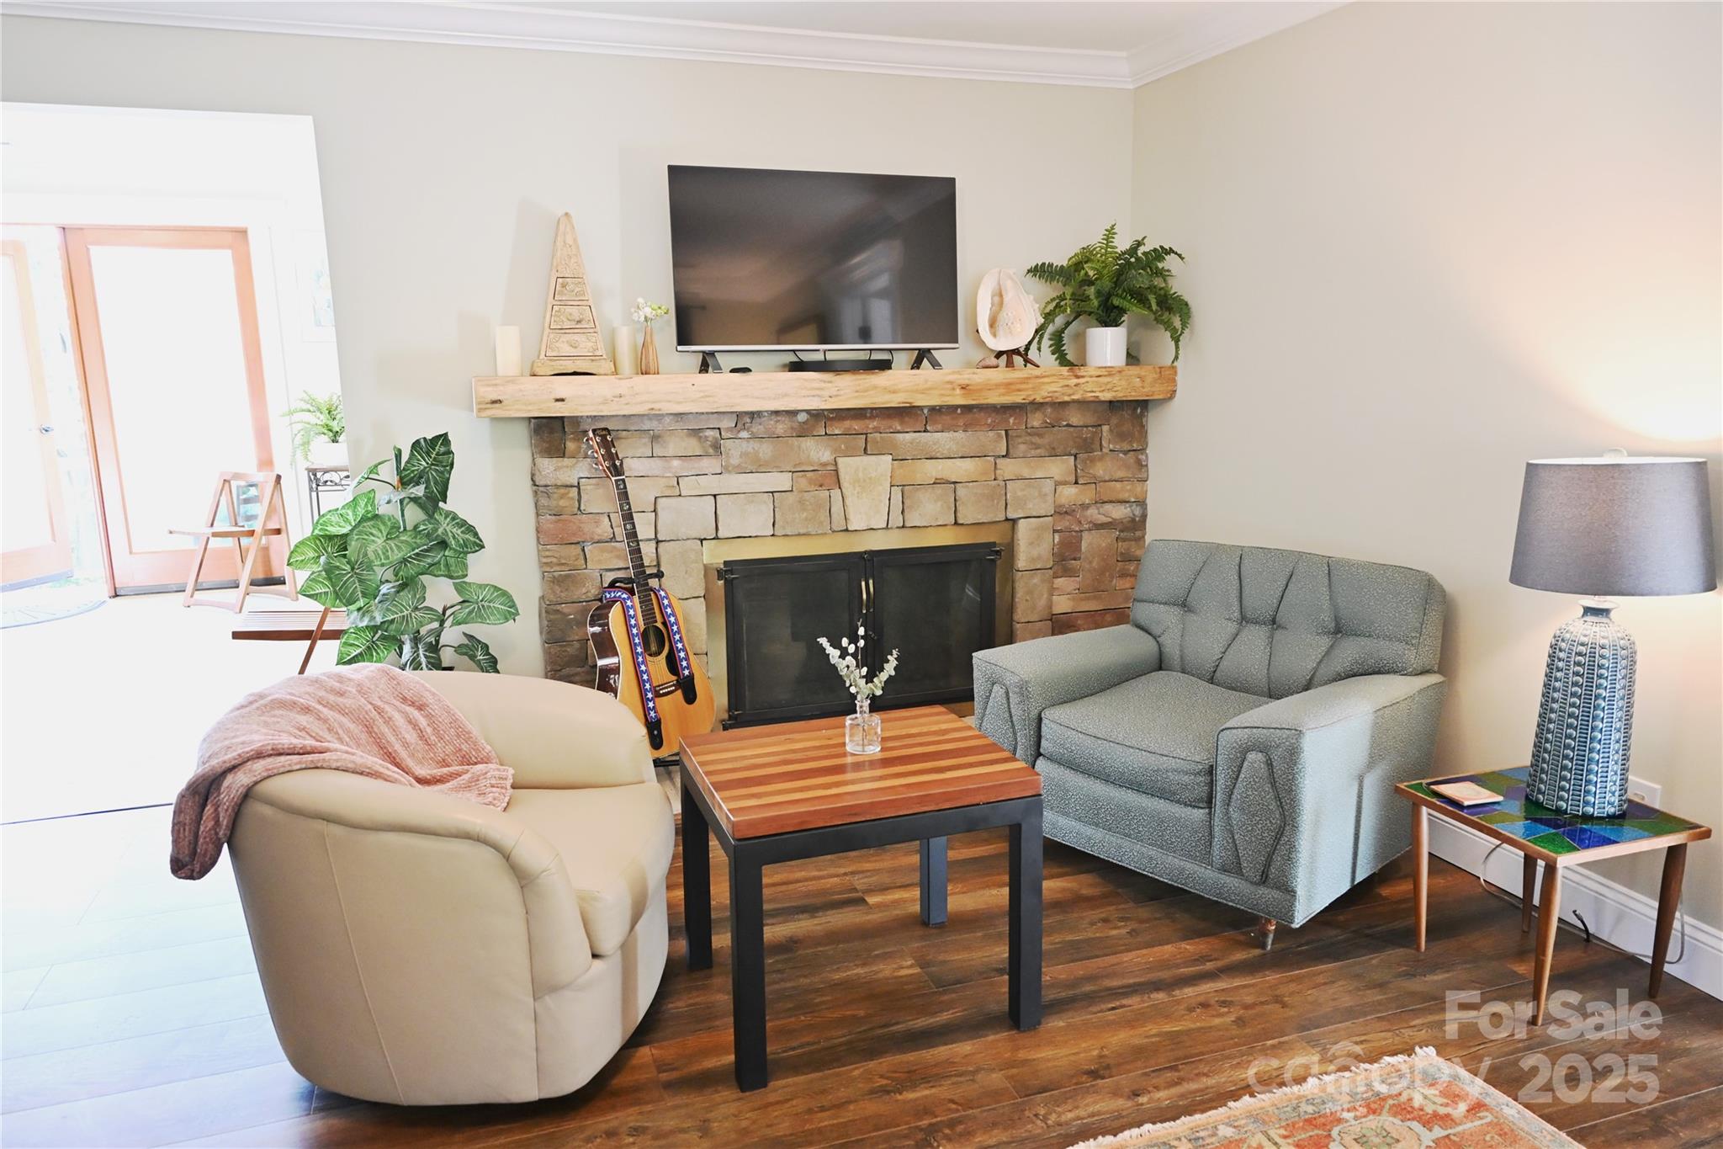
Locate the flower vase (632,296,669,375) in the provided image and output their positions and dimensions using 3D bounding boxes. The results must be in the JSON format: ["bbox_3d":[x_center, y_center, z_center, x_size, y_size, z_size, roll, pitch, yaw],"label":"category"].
[{"bbox_3d":[-0.672,-0.759,3.672,0.119,0.240,0.100,-4,11,-18],"label":"flower vase"}]

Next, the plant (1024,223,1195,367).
[{"bbox_3d":[0.822,-0.960,3.972,0.564,0.481,0.509,-4,12,-18],"label":"plant"}]

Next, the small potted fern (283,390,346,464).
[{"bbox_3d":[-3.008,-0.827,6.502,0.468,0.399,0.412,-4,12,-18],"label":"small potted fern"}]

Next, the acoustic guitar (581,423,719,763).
[{"bbox_3d":[-0.704,0.052,3.504,0.130,1.045,0.400,-19,-10,37],"label":"acoustic guitar"}]

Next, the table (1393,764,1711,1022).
[{"bbox_3d":[1.484,0.693,2.514,0.414,0.397,0.414,-4,11,-18],"label":"table"}]

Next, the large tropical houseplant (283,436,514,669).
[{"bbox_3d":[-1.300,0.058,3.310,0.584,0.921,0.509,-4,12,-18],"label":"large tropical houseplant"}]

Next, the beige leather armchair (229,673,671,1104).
[{"bbox_3d":[-0.782,0.584,2.348,0.777,0.688,0.756,0,11,4],"label":"beige leather armchair"}]

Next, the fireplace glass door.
[{"bbox_3d":[0.015,0.211,4.124,1.043,0.592,0.060,-4,11,-18],"label":"fireplace glass door"}]

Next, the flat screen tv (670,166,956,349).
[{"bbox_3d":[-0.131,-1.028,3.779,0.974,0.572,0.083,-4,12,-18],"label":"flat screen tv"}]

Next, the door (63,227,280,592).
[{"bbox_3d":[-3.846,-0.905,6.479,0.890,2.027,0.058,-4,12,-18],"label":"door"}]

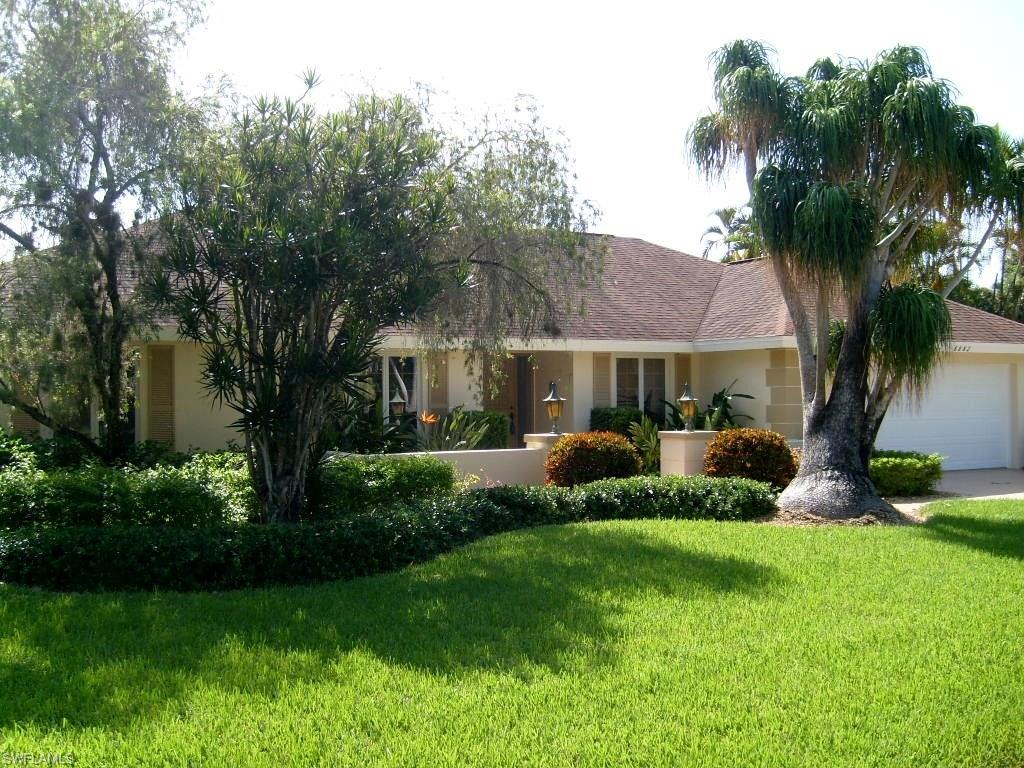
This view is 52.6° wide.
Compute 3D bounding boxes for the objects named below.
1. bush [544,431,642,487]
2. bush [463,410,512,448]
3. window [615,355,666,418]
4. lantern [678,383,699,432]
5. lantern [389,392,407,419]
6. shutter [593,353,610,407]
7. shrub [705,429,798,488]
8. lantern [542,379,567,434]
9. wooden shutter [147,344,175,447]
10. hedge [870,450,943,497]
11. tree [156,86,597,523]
[{"bbox_3d":[1.141,1.100,14.500,1.370,0.920,1.250,0,0,0],"label":"bush"},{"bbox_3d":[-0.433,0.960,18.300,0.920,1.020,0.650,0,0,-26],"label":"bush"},{"bbox_3d":[2.594,0.150,20.900,1.280,1.450,0.100,0,0,-26],"label":"window"},{"bbox_3d":[2.608,0.330,15.300,0.340,0.740,0.340,0,0,-26],"label":"lantern"},{"bbox_3d":[-1.847,0.339,16.700,0.290,0.440,0.290,0,0,-29],"label":"lantern"},{"bbox_3d":[1.772,0.170,20.500,0.410,1.550,0.050,0,0,-26],"label":"shutter"},{"bbox_3d":[3.409,1.090,14.800,1.350,0.930,1.250,0,0,0],"label":"shrub"},{"bbox_3d":[0.607,0.330,14.800,0.340,0.750,0.340,0,0,-26],"label":"lantern"},{"bbox_3d":[-5.322,0.220,15.700,0.400,1.620,0.050,0,0,-26],"label":"wooden shutter"},{"bbox_3d":[6.255,1.420,16.500,1.150,0.620,1.000,0,0,-26],"label":"hedge"},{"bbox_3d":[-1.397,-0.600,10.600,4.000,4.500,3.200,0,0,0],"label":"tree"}]

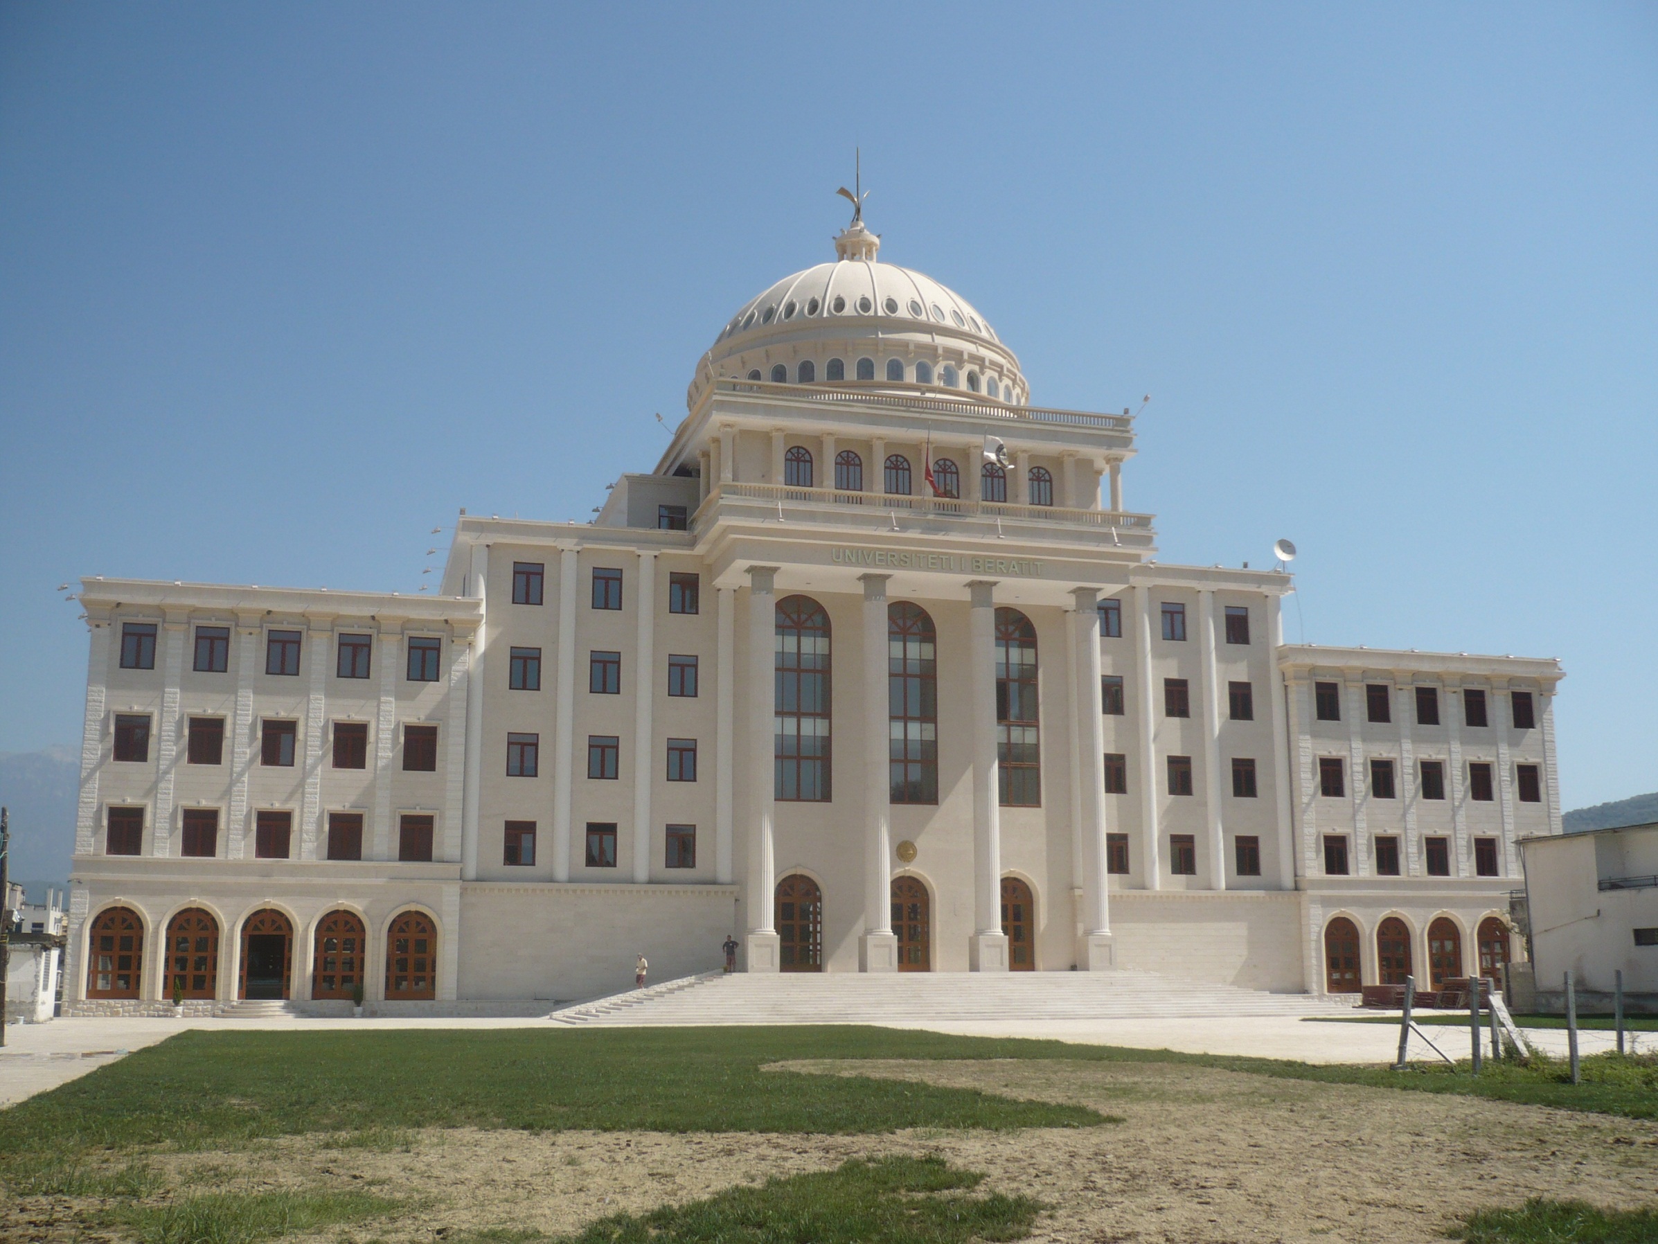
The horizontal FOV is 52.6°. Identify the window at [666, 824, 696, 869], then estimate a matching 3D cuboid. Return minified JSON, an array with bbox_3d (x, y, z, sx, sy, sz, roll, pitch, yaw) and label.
[{"bbox_3d":[-7.464,11.240,84.089,1.551,2.211,0.200,3,-12,-15],"label":"window"}]

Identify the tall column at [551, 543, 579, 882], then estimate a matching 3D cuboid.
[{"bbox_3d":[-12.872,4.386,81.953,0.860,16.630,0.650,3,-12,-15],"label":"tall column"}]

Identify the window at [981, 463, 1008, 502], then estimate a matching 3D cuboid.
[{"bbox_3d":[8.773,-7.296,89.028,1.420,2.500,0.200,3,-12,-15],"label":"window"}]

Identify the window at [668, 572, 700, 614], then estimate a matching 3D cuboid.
[{"bbox_3d":[-7.476,-1.504,86.688,1.551,2.211,0.200,3,-12,-15],"label":"window"}]

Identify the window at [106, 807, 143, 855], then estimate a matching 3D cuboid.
[{"bbox_3d":[-31.950,9.485,76.010,1.490,2.140,0.200,3,-12,-15],"label":"window"}]

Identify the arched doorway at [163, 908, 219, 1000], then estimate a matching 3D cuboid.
[{"bbox_3d":[-29.479,15.298,77.618,2.275,4.145,0.250,3,-11,-16],"label":"arched doorway"}]

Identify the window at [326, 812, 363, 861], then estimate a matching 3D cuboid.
[{"bbox_3d":[-22.018,9.808,76.375,1.454,2.100,0.180,3,-12,-15],"label":"window"}]

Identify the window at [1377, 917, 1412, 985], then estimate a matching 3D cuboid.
[{"bbox_3d":[30.279,17.845,89.804,2.236,4.040,0.300,3,-12,-15],"label":"window"}]

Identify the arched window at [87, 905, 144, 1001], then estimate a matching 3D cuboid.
[{"bbox_3d":[-31.920,14.759,74.907,2.280,4.100,0.250,3,-12,-15],"label":"arched window"}]

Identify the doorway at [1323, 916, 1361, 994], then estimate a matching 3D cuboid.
[{"bbox_3d":[28.819,18.681,94.162,2.164,4.153,0.250,3,-11,-16],"label":"doorway"}]

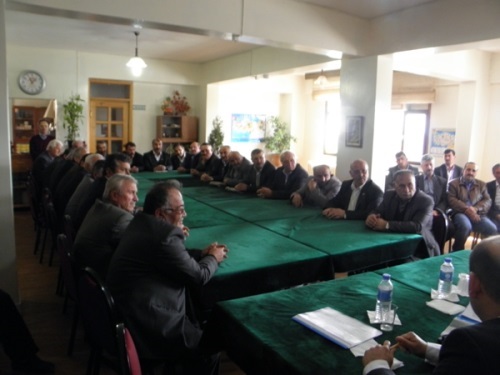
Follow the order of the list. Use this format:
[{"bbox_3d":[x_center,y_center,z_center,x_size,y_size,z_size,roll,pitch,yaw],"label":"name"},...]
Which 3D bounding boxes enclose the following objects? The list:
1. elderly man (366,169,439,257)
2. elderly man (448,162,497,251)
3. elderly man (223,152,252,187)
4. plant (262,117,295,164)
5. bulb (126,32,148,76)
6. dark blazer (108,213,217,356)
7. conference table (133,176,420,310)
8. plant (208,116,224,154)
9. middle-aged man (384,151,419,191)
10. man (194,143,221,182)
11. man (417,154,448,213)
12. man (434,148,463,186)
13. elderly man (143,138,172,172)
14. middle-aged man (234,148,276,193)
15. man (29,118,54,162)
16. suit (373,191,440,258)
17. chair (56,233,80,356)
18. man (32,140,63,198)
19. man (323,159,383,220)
[{"bbox_3d":[1.345,0.457,3.793,0.760,1.250,0.600,-6,11,-40],"label":"elderly man"},{"bbox_3d":[2.629,0.320,4.800,0.560,1.210,0.800,3,9,13],"label":"elderly man"},{"bbox_3d":[-0.206,0.032,6.455,0.580,1.210,0.760,9,11,43],"label":"elderly man"},{"bbox_3d":[0.670,-1.014,9.500,0.720,1.280,0.720,1,9,0],"label":"plant"},{"bbox_3d":[-1.855,-2.187,6.634,0.300,0.700,0.300,-4,10,-30],"label":"bulb"},{"bbox_3d":[-0.481,0.461,2.220,0.640,0.700,0.570,-4,10,-30],"label":"dark blazer"},{"bbox_3d":[-0.795,0.469,4.995,2.100,0.760,5.200,-3,10,-31],"label":"conference table"},{"bbox_3d":[-0.803,-1.007,9.130,0.420,1.150,0.420,2,8,0],"label":"plant"},{"bbox_3d":[2.117,0.159,5.650,0.520,1.250,0.780,4,9,17],"label":"middle-aged man"},{"bbox_3d":[-0.802,-0.171,7.442,0.560,1.290,0.750,9,11,40],"label":"man"},{"bbox_3d":[2.394,0.215,5.419,0.560,1.300,0.750,8,11,38],"label":"man"},{"bbox_3d":[2.871,0.126,5.850,0.520,1.290,0.780,4,9,16],"label":"man"},{"bbox_3d":[-1.669,-0.210,7.331,0.550,1.300,0.720,-2,9,-19],"label":"elderly man"},{"bbox_3d":[0.093,0.114,5.586,0.750,1.260,0.560,-6,12,-41],"label":"middle-aged man"},{"bbox_3d":[-3.415,-0.327,6.789,0.520,1.670,0.330,-2,9,-22],"label":"man"},{"bbox_3d":[1.400,0.335,3.806,0.520,0.700,0.580,-6,11,-40],"label":"suit"},{"bbox_3d":[-1.153,0.704,3.028,0.540,0.840,0.470,-3,10,-31],"label":"chair"},{"bbox_3d":[-2.645,0.032,5.661,0.780,1.330,0.550,-1,9,-18],"label":"man"},{"bbox_3d":[1.052,0.351,4.318,0.780,1.280,0.580,-6,11,-41],"label":"man"}]

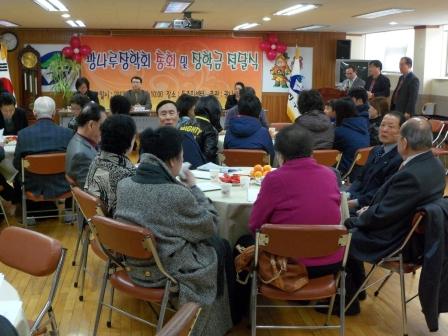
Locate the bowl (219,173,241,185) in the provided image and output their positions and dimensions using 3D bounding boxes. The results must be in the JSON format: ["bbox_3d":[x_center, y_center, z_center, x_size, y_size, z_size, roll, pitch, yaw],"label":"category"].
[{"bbox_3d":[0.052,0.078,4.220,0.190,0.075,0.190,0,10,0],"label":"bowl"}]

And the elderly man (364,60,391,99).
[{"bbox_3d":[2.531,-0.958,9.395,0.340,1.660,0.500,-10,14,-43],"label":"elderly man"}]

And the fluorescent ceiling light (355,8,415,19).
[{"bbox_3d":[2.111,-2.050,7.577,0.310,0.070,1.340,-2,11,-9],"label":"fluorescent ceiling light"}]

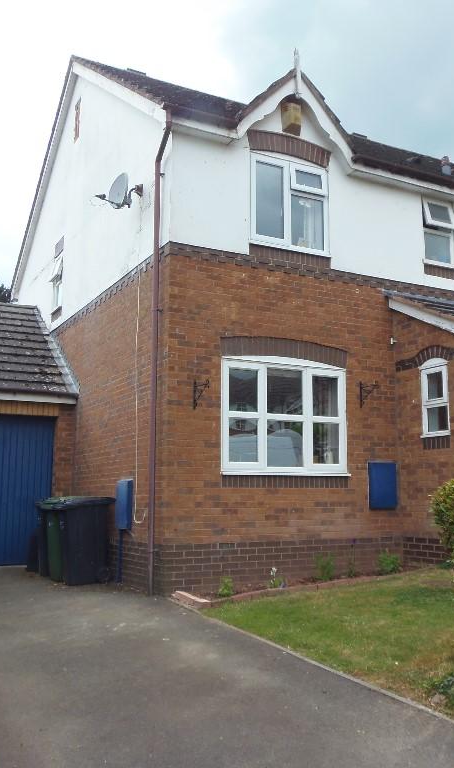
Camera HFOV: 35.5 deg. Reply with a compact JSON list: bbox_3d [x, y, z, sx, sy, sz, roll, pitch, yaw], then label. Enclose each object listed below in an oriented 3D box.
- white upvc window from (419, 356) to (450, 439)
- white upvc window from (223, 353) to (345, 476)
[{"bbox_3d":[2.617,0.176,8.898,0.100,0.980,0.520,4,-9,-27],"label":"white upvc window"},{"bbox_3d":[0.730,0.383,8.723,1.830,1.470,0.100,4,-9,-27],"label":"white upvc window"}]

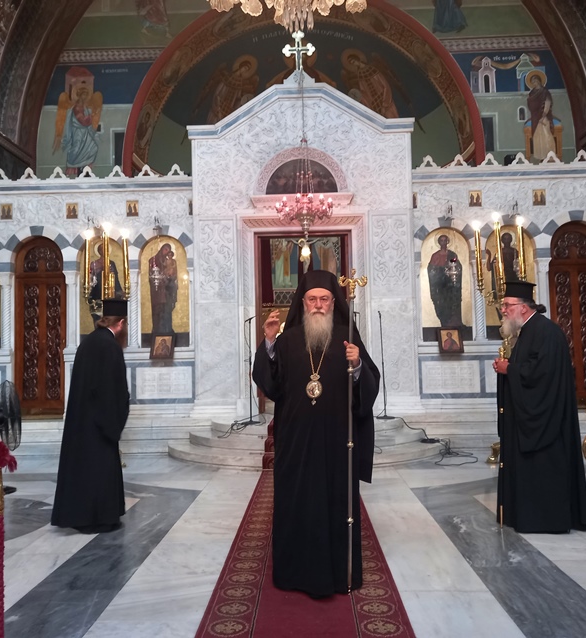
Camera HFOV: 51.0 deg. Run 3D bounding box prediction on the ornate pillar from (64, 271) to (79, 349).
[{"bbox_3d":[-3.375,-0.140,9.367,0.190,1.194,0.180,-1,-4,1],"label":"ornate pillar"}]

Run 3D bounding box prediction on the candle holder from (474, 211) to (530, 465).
[{"bbox_3d":[2.589,0.184,7.567,0.620,3.067,0.560,-1,-4,1],"label":"candle holder"}]

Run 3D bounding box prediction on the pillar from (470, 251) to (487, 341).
[{"bbox_3d":[2.837,-0.292,9.368,0.180,1.239,0.180,-1,-3,1],"label":"pillar"}]

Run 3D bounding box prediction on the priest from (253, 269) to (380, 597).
[{"bbox_3d":[0.116,0.609,3.567,0.690,1.800,0.500,-1,-4,1],"label":"priest"}]

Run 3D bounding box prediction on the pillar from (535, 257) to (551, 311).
[{"bbox_3d":[3.767,-0.314,9.198,0.190,1.241,0.180,-1,-4,1],"label":"pillar"}]

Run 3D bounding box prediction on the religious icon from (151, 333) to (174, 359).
[{"bbox_3d":[-1.941,0.419,9.192,0.340,0.400,0.050,-1,-23,1],"label":"religious icon"}]

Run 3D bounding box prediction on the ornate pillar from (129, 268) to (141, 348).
[{"bbox_3d":[-2.449,-0.157,9.490,0.180,1.224,0.180,-1,-3,1],"label":"ornate pillar"}]

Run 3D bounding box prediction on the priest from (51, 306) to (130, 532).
[{"bbox_3d":[-1.661,0.761,5.066,0.560,1.842,0.550,2,-5,-41],"label":"priest"}]

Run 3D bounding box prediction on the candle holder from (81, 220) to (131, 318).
[{"bbox_3d":[-2.369,0.296,7.807,0.620,3.133,0.600,-1,-3,1],"label":"candle holder"}]

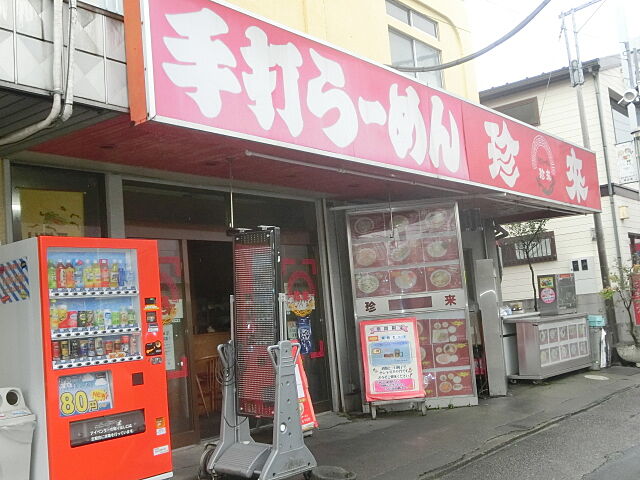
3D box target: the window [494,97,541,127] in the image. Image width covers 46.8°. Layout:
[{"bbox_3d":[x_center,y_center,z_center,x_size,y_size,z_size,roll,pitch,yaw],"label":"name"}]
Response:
[{"bbox_3d":[3.709,-2.348,14.202,1.050,0.575,0.100,-9,-8,37],"label":"window"}]

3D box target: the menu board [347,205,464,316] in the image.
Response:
[{"bbox_3d":[0.992,0.246,8.533,1.251,1.238,0.100,-5,-6,4],"label":"menu board"}]

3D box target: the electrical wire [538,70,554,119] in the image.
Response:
[{"bbox_3d":[4.098,-2.619,13.410,0.315,0.872,0.060,-9,-8,37],"label":"electrical wire"}]

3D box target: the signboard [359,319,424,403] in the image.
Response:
[{"bbox_3d":[0.780,1.283,7.959,0.624,0.839,0.080,-6,-6,8],"label":"signboard"}]

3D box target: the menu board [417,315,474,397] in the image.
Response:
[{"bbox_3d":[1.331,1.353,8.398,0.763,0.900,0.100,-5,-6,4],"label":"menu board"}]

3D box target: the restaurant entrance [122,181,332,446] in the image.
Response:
[{"bbox_3d":[-0.878,0.751,7.912,0.200,2.524,2.850,-9,-8,37],"label":"restaurant entrance"}]

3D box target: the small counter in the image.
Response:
[{"bbox_3d":[3.281,1.547,10.645,0.600,0.815,1.643,-10,-8,41],"label":"small counter"}]

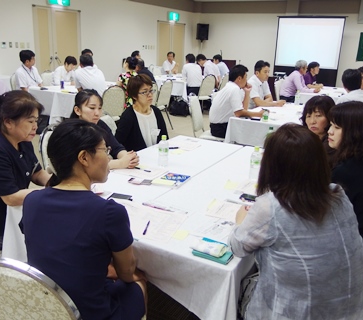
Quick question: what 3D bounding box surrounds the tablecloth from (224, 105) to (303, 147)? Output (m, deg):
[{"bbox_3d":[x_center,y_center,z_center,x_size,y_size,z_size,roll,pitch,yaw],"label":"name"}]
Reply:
[{"bbox_3d":[1.507,-0.248,5.042,1.200,0.700,1.800,11,19,27],"label":"tablecloth"}]

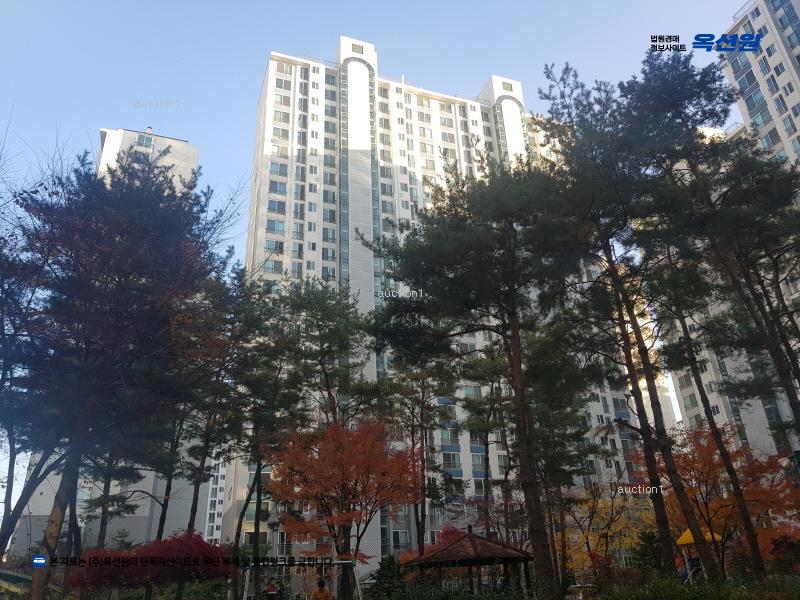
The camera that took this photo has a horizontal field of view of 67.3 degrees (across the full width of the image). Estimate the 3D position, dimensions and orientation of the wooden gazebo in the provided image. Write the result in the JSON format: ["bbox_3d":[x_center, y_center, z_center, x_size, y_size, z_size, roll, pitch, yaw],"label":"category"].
[{"bbox_3d":[2.650,10.144,22.131,3.500,3.350,3.500,20,-33,-39],"label":"wooden gazebo"}]

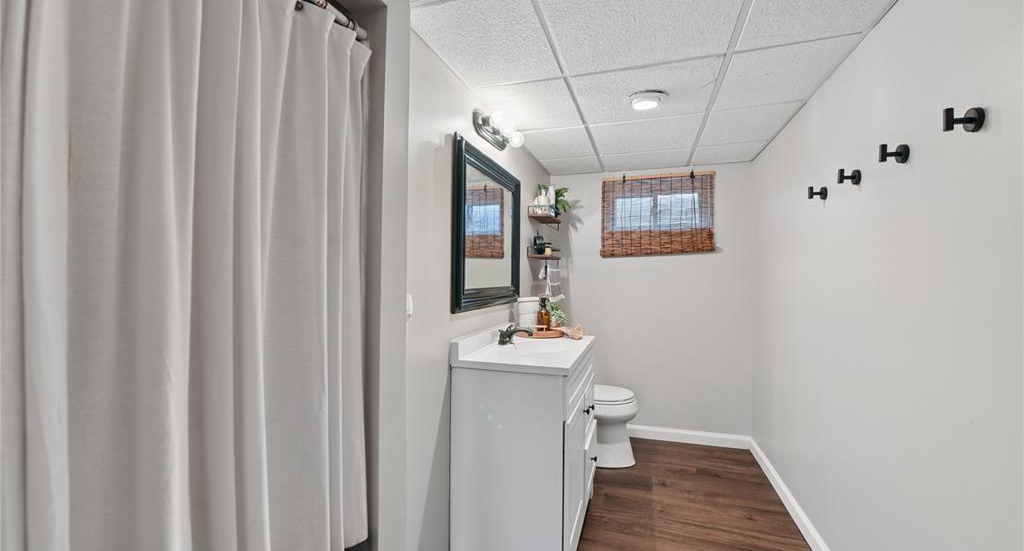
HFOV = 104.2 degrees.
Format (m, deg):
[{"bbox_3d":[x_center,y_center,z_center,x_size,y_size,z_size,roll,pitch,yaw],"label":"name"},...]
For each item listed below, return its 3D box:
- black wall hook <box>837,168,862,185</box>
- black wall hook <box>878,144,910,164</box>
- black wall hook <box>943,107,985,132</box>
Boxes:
[{"bbox_3d":[1.214,-0.356,1.439,0.059,0.050,0.050,0,0,19],"label":"black wall hook"},{"bbox_3d":[1.126,-0.360,1.179,0.059,0.050,0.050,0,0,19],"label":"black wall hook"},{"bbox_3d":[1.039,-0.360,0.921,0.059,0.050,0.050,0,0,19],"label":"black wall hook"}]

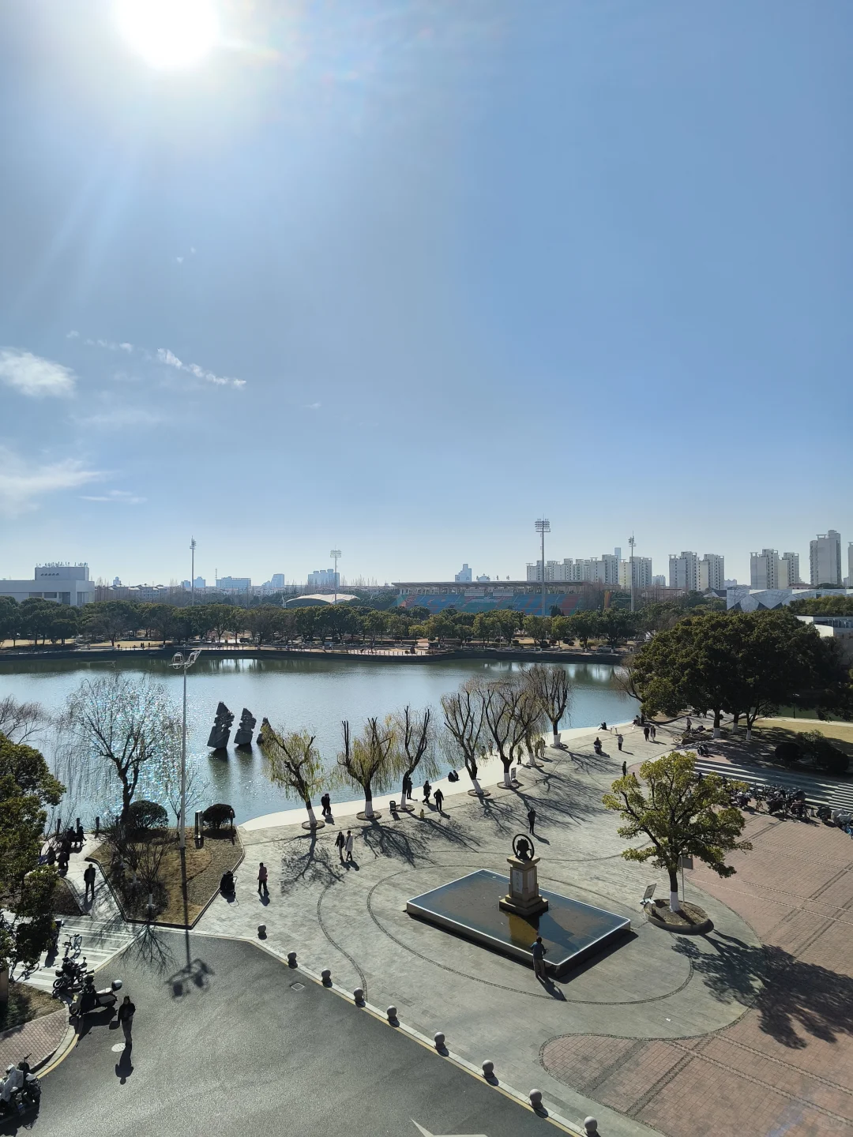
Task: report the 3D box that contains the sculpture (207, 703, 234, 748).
[{"bbox_3d":[-22.244,16.958,81.611,2.972,5.012,1.800,0,-2,-15],"label":"sculpture"}]

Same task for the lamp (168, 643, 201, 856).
[{"bbox_3d":[-15.096,11.228,47.366,2.053,12.457,2.000,0,-2,0],"label":"lamp"}]

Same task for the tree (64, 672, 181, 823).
[{"bbox_3d":[-19.724,12.130,49.192,7.555,10.749,7.200,0,-2,0],"label":"tree"}]

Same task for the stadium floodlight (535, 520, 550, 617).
[{"bbox_3d":[37.736,3.388,244.989,4.700,38.533,1.700,1,-2,-27],"label":"stadium floodlight"}]

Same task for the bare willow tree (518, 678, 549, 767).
[{"bbox_3d":[10.033,14.379,70.818,3.100,8.164,3.100,0,-1,0],"label":"bare willow tree"}]

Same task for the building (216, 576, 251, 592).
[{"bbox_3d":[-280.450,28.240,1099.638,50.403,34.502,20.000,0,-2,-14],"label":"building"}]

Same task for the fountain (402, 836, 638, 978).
[{"bbox_3d":[4.456,15.596,37.944,9.363,4.145,6.212,-1,-2,45],"label":"fountain"}]

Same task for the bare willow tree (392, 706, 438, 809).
[{"bbox_3d":[-0.874,14.270,57.207,3.494,7.725,3.494,0,-1,0],"label":"bare willow tree"}]

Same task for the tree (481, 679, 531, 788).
[{"bbox_3d":[6.706,13.704,63.727,3.965,9.171,3.965,0,-1,0],"label":"tree"}]

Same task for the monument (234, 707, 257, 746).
[{"bbox_3d":[-20.002,17.439,83.447,2.451,4.148,1.600,0,-2,-13],"label":"monument"}]

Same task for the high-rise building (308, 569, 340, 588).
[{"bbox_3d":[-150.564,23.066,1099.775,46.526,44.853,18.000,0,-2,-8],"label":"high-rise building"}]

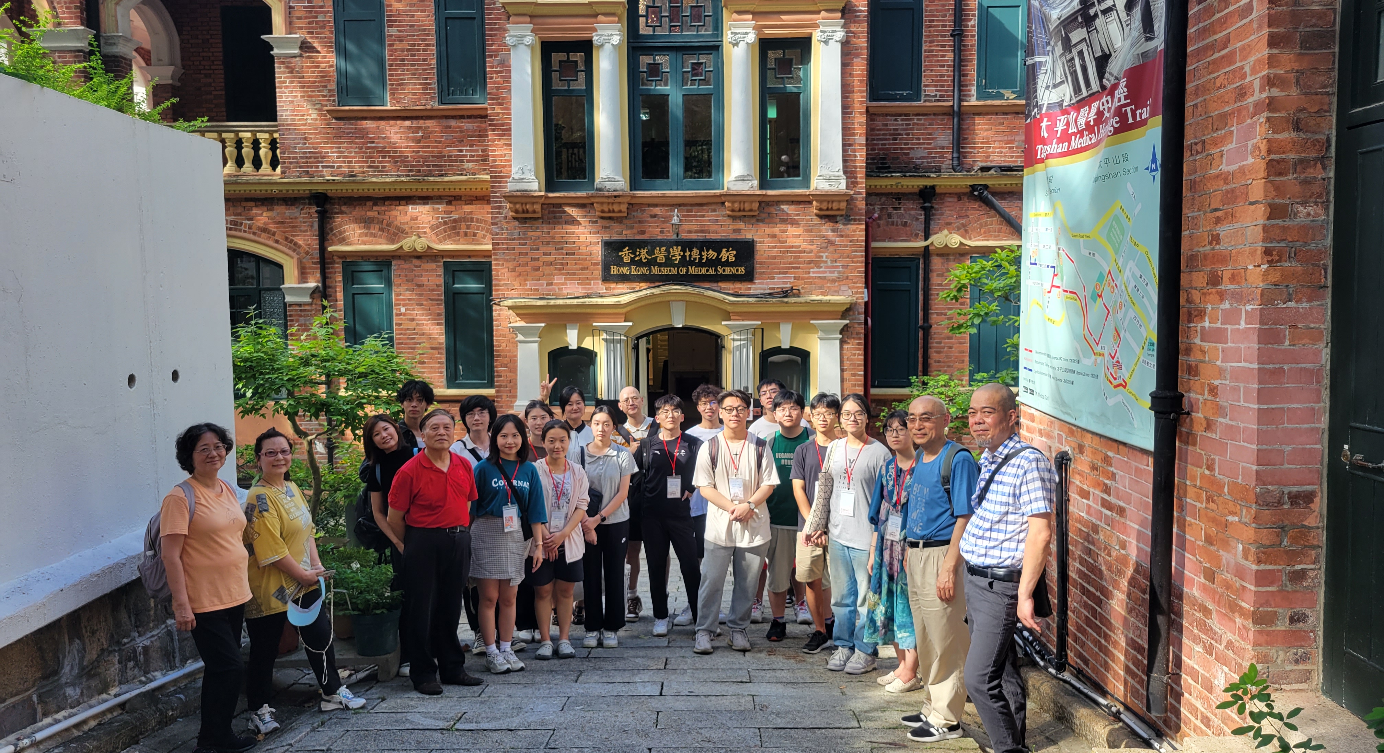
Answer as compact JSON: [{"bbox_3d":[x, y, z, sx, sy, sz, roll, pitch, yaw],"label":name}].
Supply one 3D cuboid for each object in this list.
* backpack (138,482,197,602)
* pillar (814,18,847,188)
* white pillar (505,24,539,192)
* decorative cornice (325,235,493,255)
[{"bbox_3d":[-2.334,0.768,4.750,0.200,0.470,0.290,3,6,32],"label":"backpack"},{"bbox_3d":[1.982,-3.841,14.897,0.428,2.389,0.360,0,4,2],"label":"pillar"},{"bbox_3d":[-2.412,-3.842,15.033,0.443,2.358,0.360,0,4,2],"label":"white pillar"},{"bbox_3d":[-4.361,-2.064,16.332,2.741,0.337,0.180,0,4,2],"label":"decorative cornice"}]

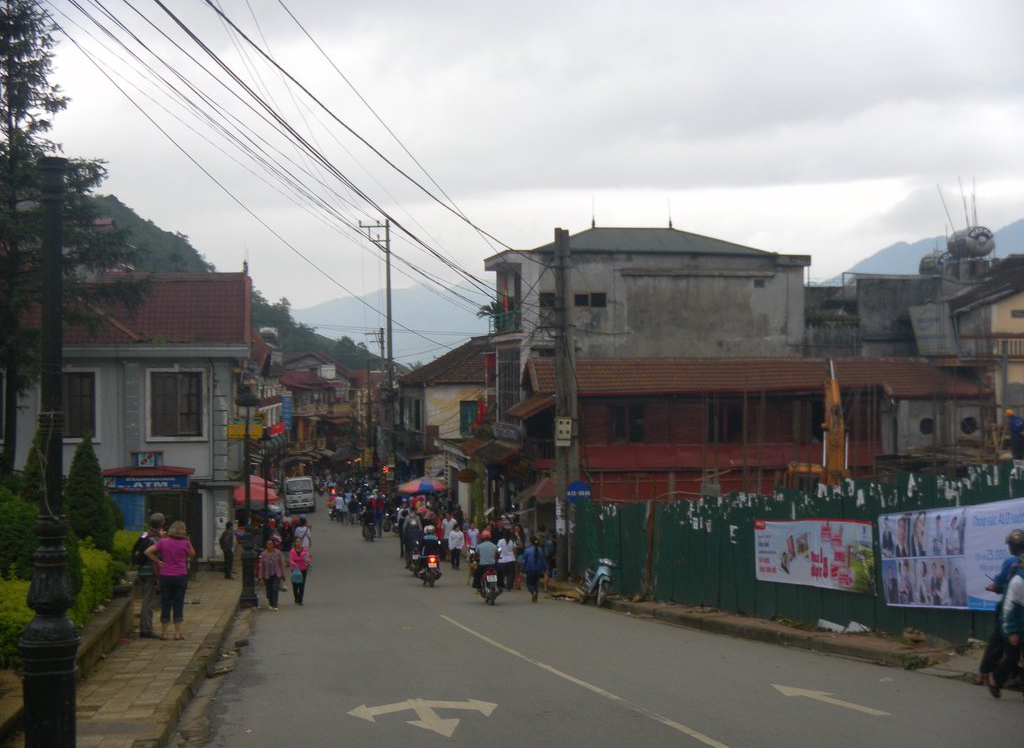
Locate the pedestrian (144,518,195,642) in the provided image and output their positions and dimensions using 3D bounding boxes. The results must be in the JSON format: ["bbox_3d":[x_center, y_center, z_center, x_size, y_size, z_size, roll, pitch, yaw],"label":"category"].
[{"bbox_3d":[-4.760,2.881,21.000,0.680,1.656,0.420,0,0,-5],"label":"pedestrian"}]

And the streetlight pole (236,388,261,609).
[{"bbox_3d":[-5.670,2.674,32.400,0.500,4.720,0.500,0,1,-9],"label":"streetlight pole"}]

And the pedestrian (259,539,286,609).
[{"bbox_3d":[-5.101,4.263,32.000,0.520,1.530,0.360,0,1,-10],"label":"pedestrian"}]

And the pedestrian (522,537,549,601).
[{"bbox_3d":[0.517,4.398,33.900,0.520,1.472,0.420,0,0,-6],"label":"pedestrian"}]

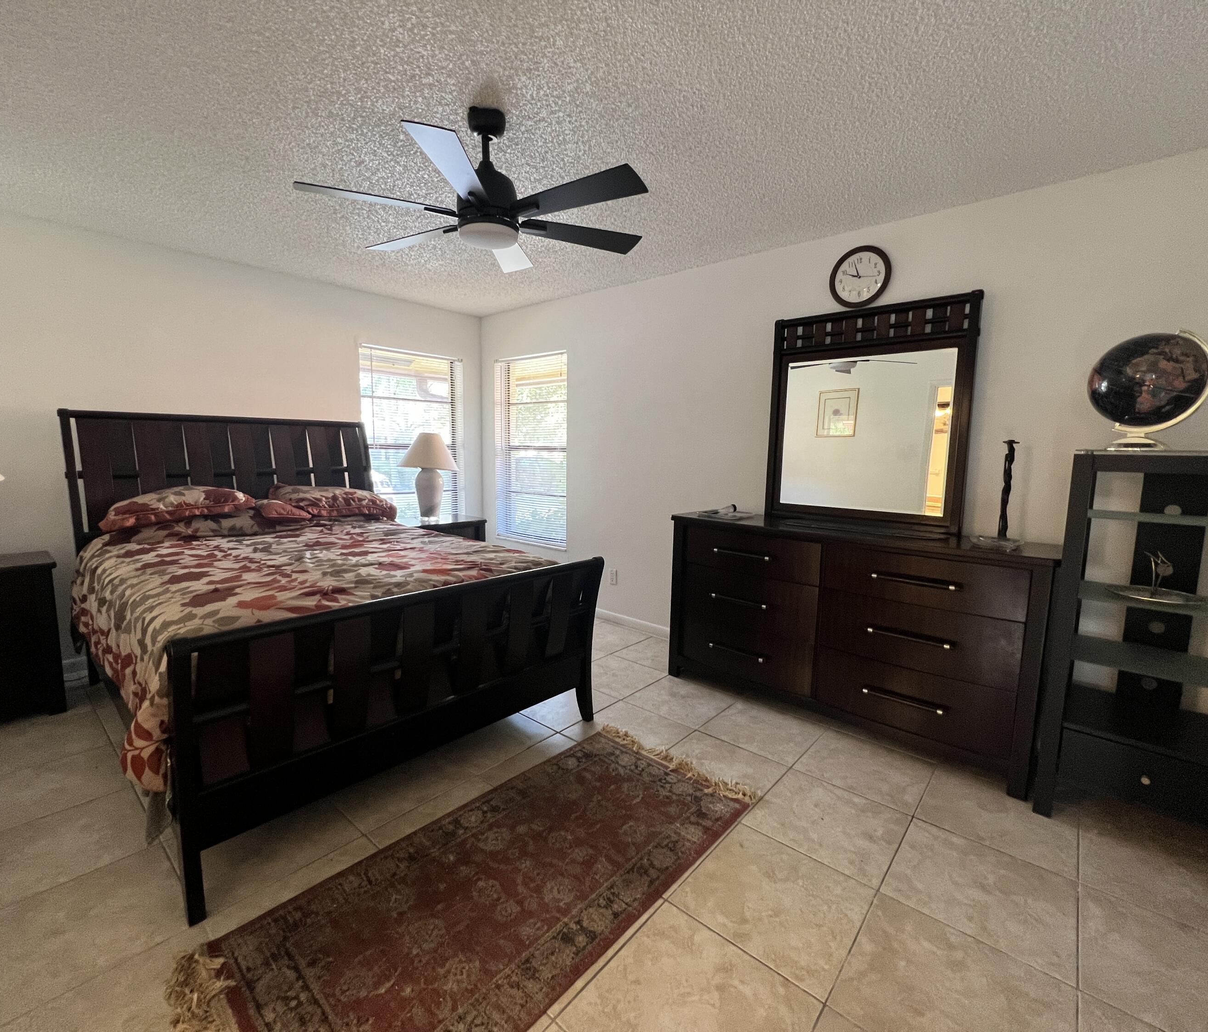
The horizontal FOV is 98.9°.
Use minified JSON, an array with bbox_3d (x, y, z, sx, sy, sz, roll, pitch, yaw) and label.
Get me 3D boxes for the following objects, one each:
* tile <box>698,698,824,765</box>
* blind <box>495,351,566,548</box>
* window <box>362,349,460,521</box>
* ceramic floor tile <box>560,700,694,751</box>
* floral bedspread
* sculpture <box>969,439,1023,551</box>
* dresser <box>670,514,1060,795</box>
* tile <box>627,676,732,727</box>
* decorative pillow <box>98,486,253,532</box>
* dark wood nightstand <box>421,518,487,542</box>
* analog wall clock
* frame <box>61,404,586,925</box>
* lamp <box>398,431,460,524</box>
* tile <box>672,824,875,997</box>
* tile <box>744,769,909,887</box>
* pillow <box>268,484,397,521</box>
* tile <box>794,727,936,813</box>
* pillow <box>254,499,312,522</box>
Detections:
[{"bbox_3d":[0.783,1.065,2.567,0.458,0.010,0.458,6,8,41],"label":"tile"},{"bbox_3d":[-0.679,-0.608,4.795,0.980,1.680,0.050,6,8,41],"label":"blind"},{"bbox_3d":[-1.649,-0.590,4.559,0.080,1.640,0.950,6,8,41],"label":"window"},{"bbox_3d":[0.116,1.052,2.498,0.460,0.010,0.460,7,9,40],"label":"ceramic floor tile"},{"bbox_3d":[-1.457,0.362,2.661,2.080,0.470,1.700,7,9,40],"label":"floral bedspread"},{"bbox_3d":[1.705,-0.104,2.229,0.180,0.460,0.170,6,8,41],"label":"sculpture"},{"bbox_3d":[1.226,0.546,2.729,1.720,0.950,0.530,7,9,38],"label":"dresser"},{"bbox_3d":[0.426,1.013,2.830,0.460,0.010,0.460,7,9,40],"label":"tile"},{"bbox_3d":[-2.401,-0.054,2.971,0.460,0.230,0.730,7,9,40],"label":"decorative pillow"},{"bbox_3d":[-1.433,0.451,4.379,0.520,0.770,0.740,6,8,41],"label":"dark wood nightstand"},{"bbox_3d":[1.360,-1.278,2.759,0.315,0.315,0.040,7,9,38],"label":"analog wall clock"},{"bbox_3d":[-1.512,0.229,2.728,2.480,1.560,1.690,6,8,41],"label":"frame"},{"bbox_3d":[-1.406,-0.314,4.193,0.460,0.720,0.460,7,9,40],"label":"lamp"},{"bbox_3d":[0.524,1.178,1.595,0.460,0.010,0.460,7,9,40],"label":"tile"},{"bbox_3d":[0.834,1.139,1.927,0.460,0.010,0.460,7,9,40],"label":"tile"},{"bbox_3d":[-1.838,-0.091,3.565,0.500,0.200,0.760,6,8,41],"label":"pillow"},{"bbox_3d":[1.142,1.100,2.265,0.458,0.010,0.458,6,8,41],"label":"tile"},{"bbox_3d":[-2.083,-0.044,3.371,0.340,0.120,0.390,7,9,40],"label":"pillow"}]

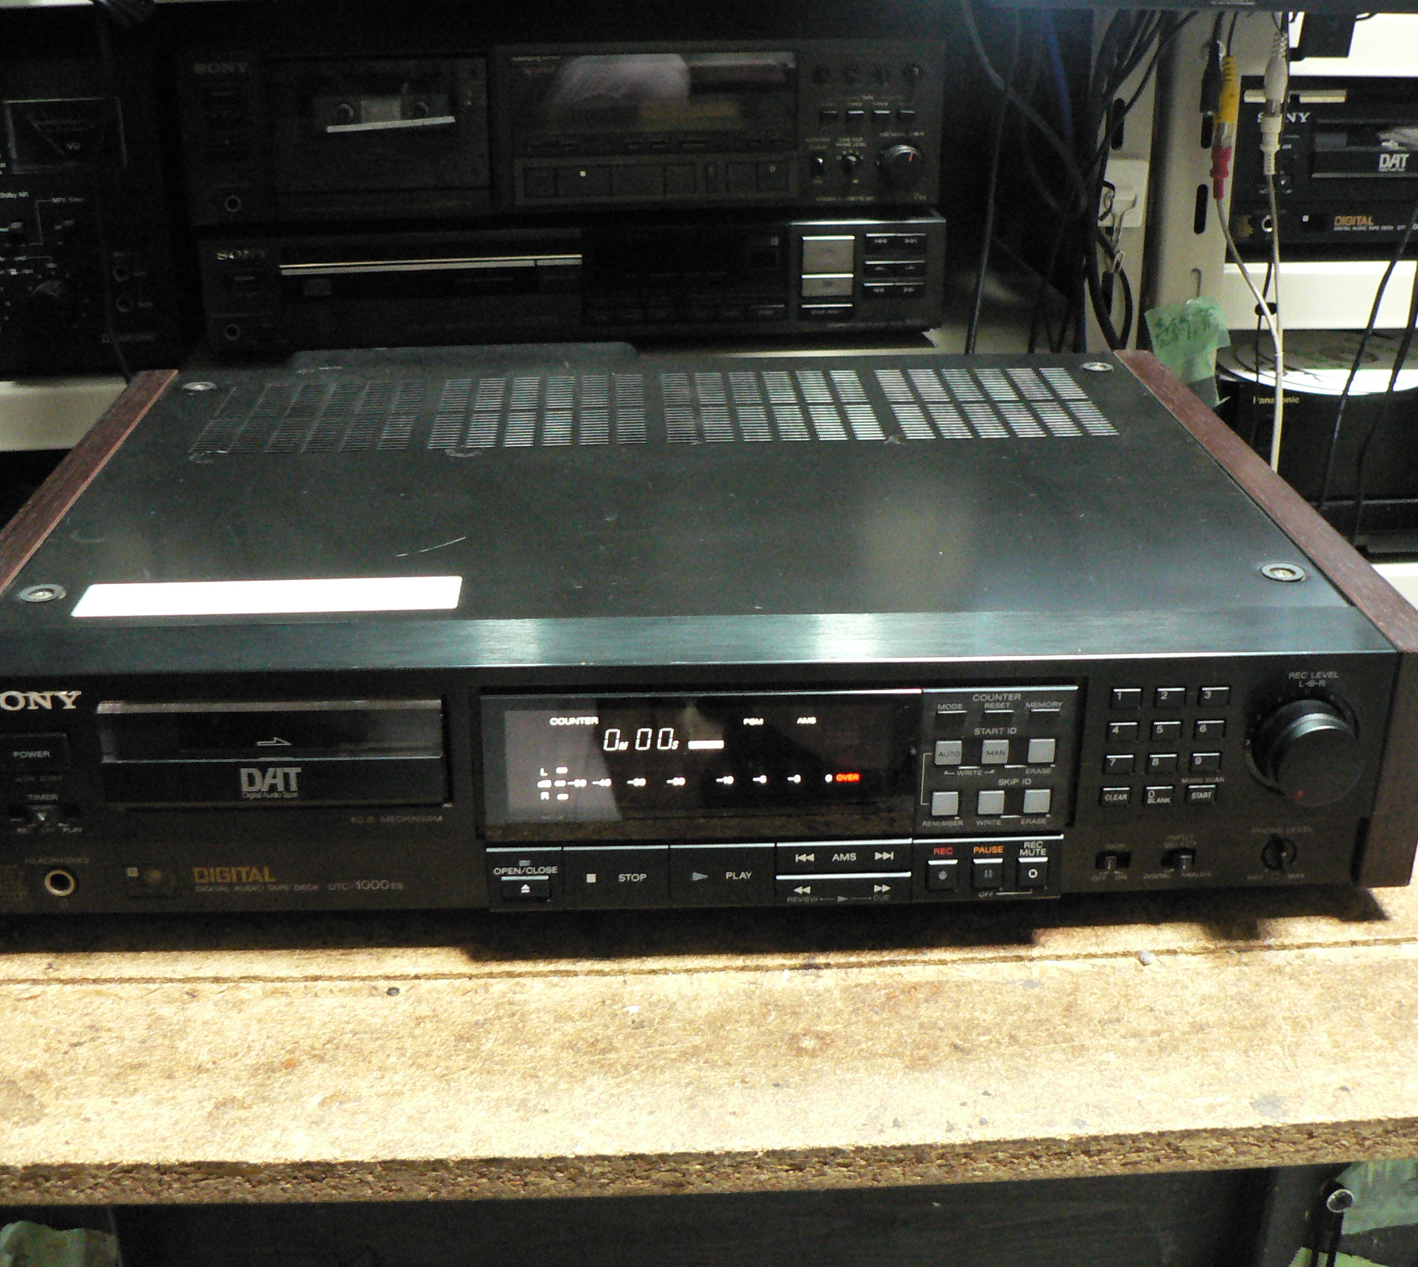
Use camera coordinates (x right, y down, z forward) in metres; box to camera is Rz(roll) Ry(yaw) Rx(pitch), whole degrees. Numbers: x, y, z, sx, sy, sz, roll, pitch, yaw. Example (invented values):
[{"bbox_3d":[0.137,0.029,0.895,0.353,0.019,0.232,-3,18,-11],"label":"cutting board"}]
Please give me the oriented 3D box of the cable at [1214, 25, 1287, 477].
[{"bbox_3d":[0.273,-0.183,0.894,0.050,0.231,0.030,0,24,0],"label":"cable"}]

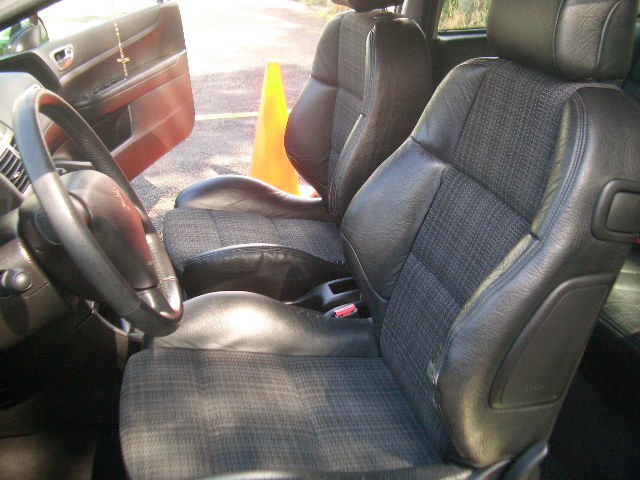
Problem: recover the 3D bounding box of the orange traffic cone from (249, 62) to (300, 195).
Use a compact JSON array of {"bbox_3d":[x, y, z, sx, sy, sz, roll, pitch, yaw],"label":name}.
[{"bbox_3d":[-0.238,-0.550,3.373,0.375,0.715,0.375,9,24,17],"label":"orange traffic cone"}]

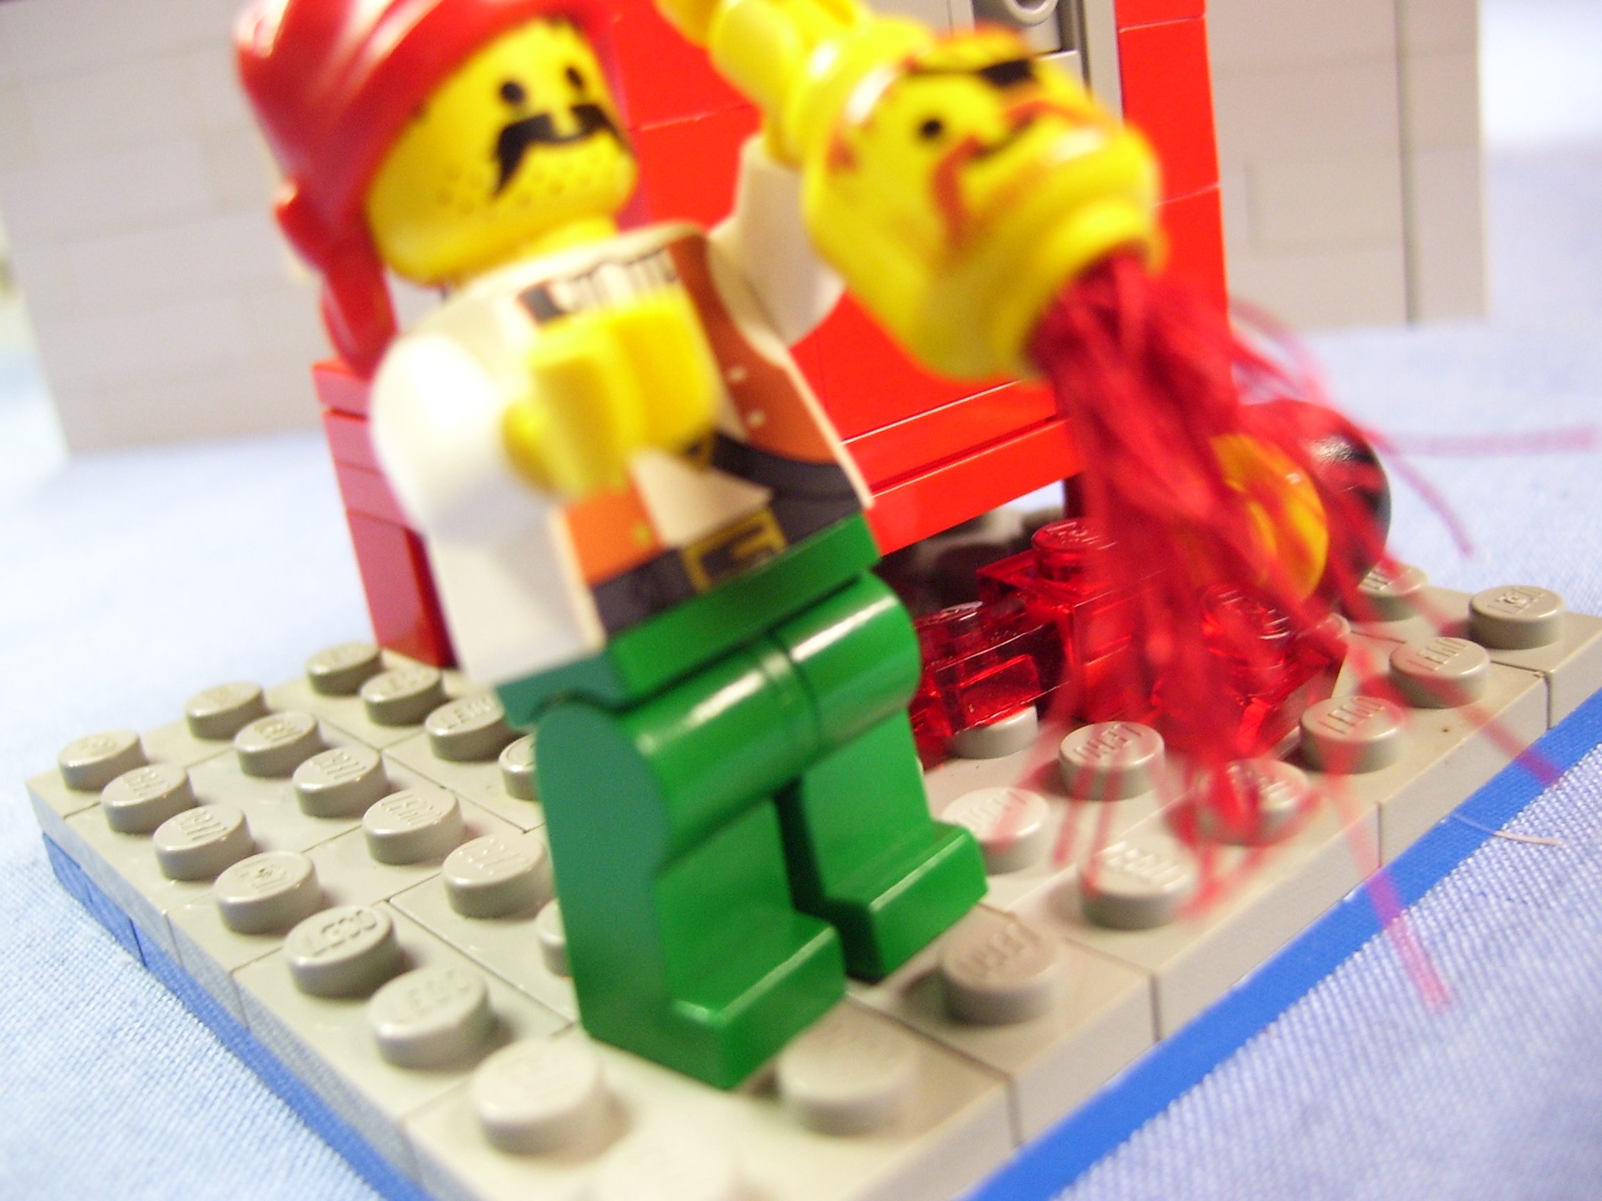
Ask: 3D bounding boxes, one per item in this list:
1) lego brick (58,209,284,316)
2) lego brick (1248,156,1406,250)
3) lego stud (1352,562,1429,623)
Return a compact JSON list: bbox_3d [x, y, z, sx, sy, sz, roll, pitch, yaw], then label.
[{"bbox_3d":[-0.076,-0.044,0.208,0.032,0.010,0.008,-4,21,13],"label":"lego brick"},{"bbox_3d":[0.056,-0.044,0.181,0.016,0.010,0.008,-4,21,13],"label":"lego brick"},{"bbox_3d":[0.032,0.000,0.092,0.005,0.002,0.005,-24,25,-35],"label":"lego stud"}]

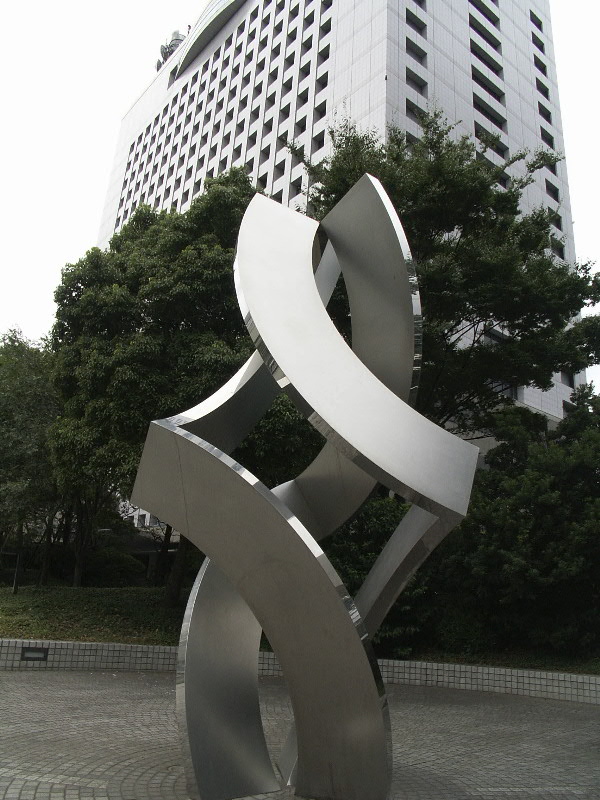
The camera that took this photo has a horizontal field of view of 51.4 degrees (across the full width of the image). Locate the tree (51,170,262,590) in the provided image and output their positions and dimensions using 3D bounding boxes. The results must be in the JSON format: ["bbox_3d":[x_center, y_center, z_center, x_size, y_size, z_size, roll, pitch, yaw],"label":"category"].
[{"bbox_3d":[-2.900,-0.700,16.600,7.000,11.700,7.000,4,-20,0],"label":"tree"}]

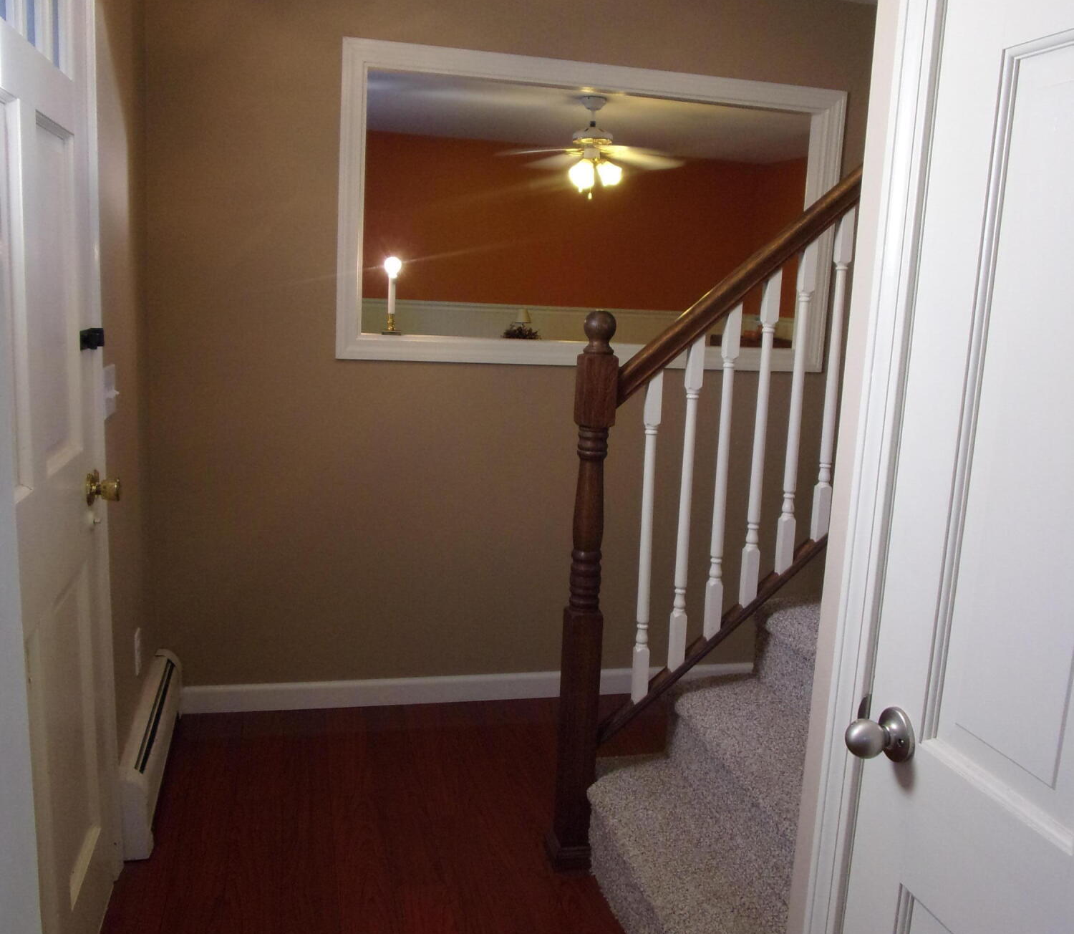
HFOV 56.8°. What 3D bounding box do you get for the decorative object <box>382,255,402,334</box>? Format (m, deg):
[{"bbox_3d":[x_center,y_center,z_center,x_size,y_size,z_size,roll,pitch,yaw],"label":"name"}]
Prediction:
[{"bbox_3d":[-0.467,-0.548,3.194,0.062,0.248,0.062,0,10,-14],"label":"decorative object"}]

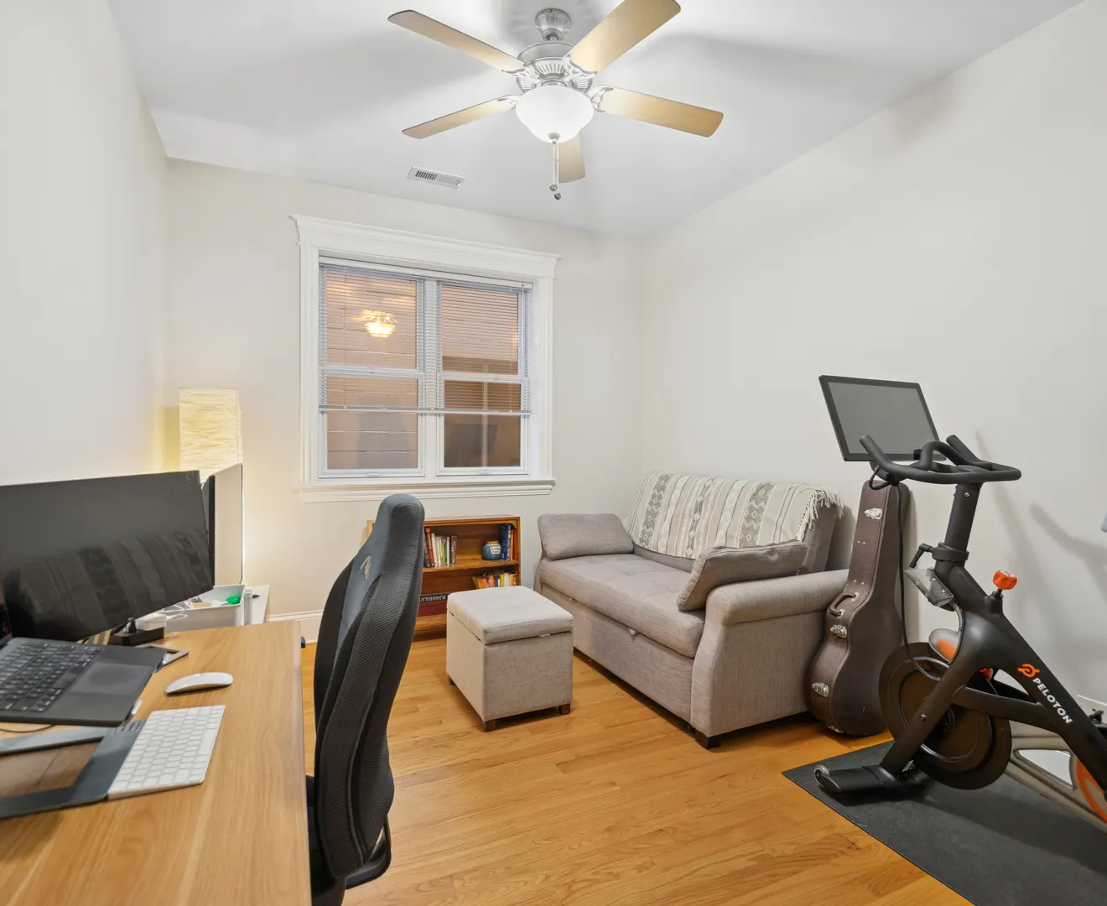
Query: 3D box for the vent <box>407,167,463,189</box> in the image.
[{"bbox_3d":[-0.673,-1.597,3.299,0.308,0.020,0.154,0,2,-26],"label":"vent"}]

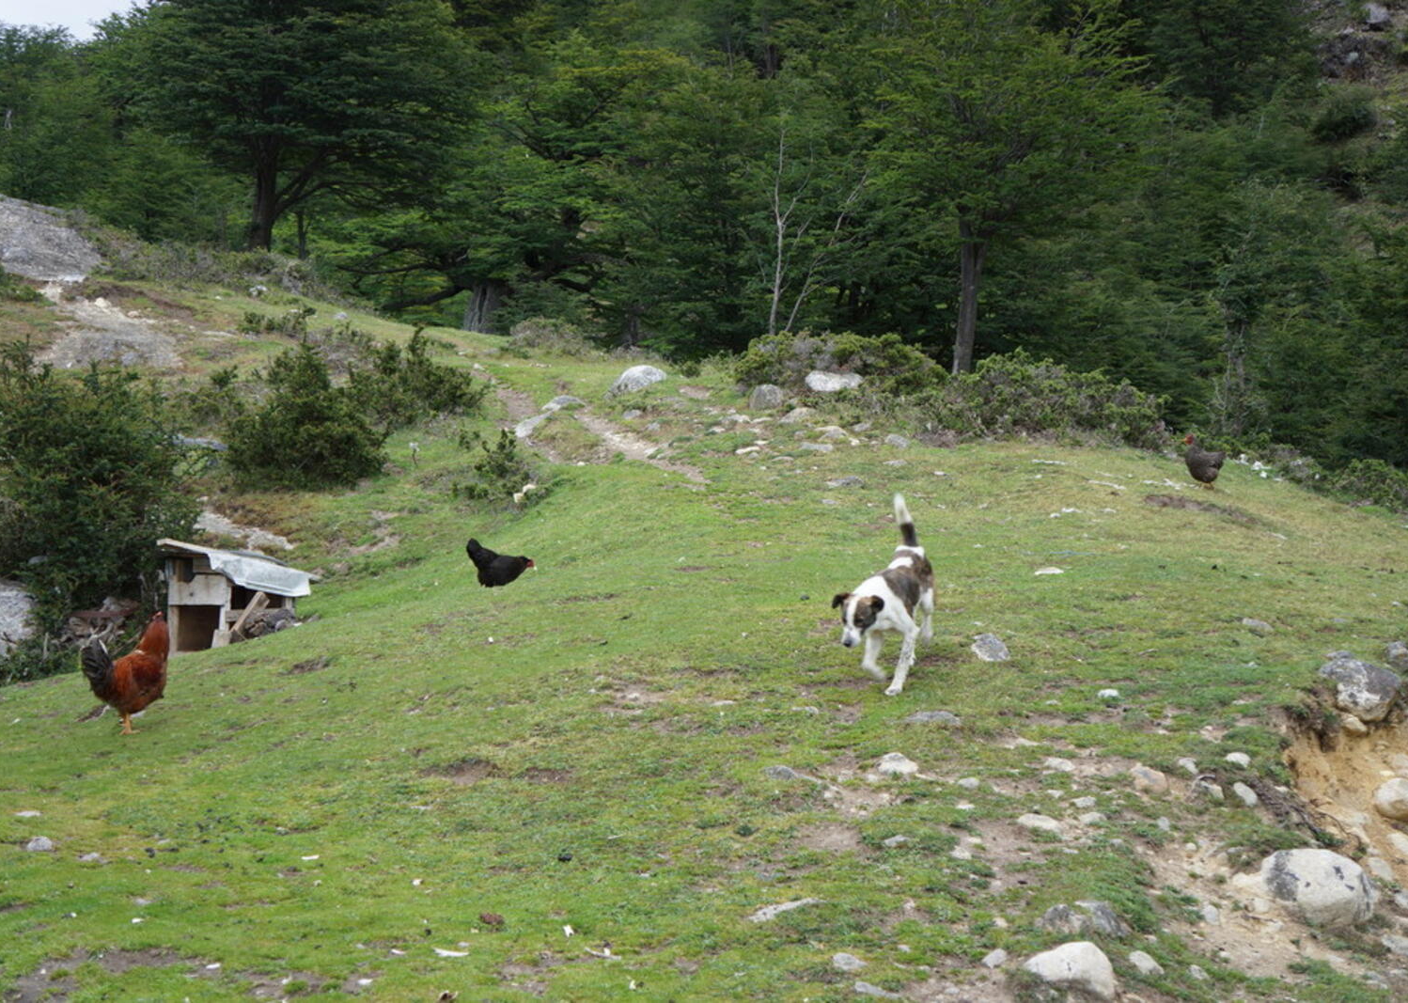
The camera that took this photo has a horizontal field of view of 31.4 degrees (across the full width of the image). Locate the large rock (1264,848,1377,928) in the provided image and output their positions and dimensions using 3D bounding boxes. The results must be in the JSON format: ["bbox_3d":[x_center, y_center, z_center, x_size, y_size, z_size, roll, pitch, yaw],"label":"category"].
[{"bbox_3d":[1.937,1.219,7.900,0.363,0.239,0.300,0,2,0],"label":"large rock"}]

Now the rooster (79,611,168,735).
[{"bbox_3d":[-2.496,0.739,10.800,0.420,0.530,0.210,-1,3,-25],"label":"rooster"}]

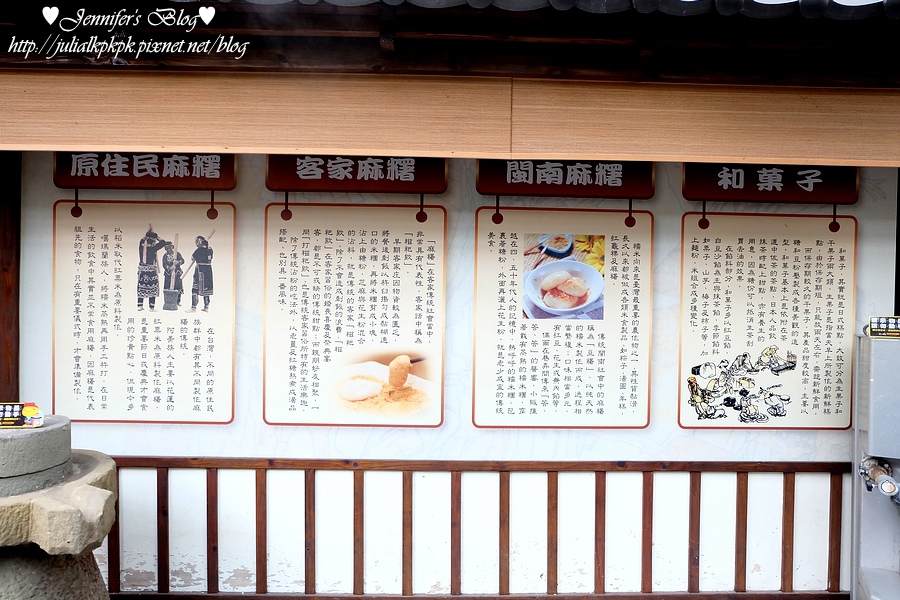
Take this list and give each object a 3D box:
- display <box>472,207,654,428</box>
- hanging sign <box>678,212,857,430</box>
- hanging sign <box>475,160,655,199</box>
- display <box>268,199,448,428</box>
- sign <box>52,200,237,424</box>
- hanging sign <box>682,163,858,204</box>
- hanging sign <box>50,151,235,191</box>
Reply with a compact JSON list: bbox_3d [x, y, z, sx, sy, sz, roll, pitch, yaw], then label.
[{"bbox_3d":[0.522,0.088,2.744,0.820,1.005,0.025,1,1,-1],"label":"display"},{"bbox_3d":[1.473,0.104,2.765,0.820,1.005,0.025,1,1,-1],"label":"hanging sign"},{"bbox_3d":[0.532,-0.571,2.733,0.821,0.213,0.025,1,1,-1],"label":"hanging sign"},{"bbox_3d":[-0.430,0.073,2.723,0.820,1.005,0.025,1,1,-1],"label":"display"},{"bbox_3d":[-1.379,0.057,2.702,0.820,1.005,0.025,1,1,-1],"label":"sign"},{"bbox_3d":[1.483,-0.555,2.754,0.821,0.213,0.025,1,1,-1],"label":"hanging sign"},{"bbox_3d":[-1.367,-0.603,2.691,0.821,0.213,0.025,1,1,-1],"label":"hanging sign"}]

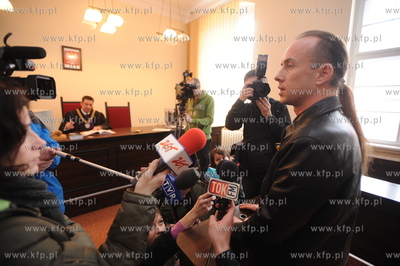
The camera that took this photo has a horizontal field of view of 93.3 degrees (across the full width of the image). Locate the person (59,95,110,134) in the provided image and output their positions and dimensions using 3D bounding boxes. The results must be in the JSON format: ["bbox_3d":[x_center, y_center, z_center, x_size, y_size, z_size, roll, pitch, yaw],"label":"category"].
[{"bbox_3d":[-1.790,0.070,3.021,0.680,1.300,0.750,-6,11,-35],"label":"person"}]

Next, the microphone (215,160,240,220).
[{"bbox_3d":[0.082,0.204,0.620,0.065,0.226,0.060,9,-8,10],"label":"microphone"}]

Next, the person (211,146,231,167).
[{"bbox_3d":[0.198,0.642,1.878,0.500,1.000,0.650,-1,9,-12],"label":"person"}]

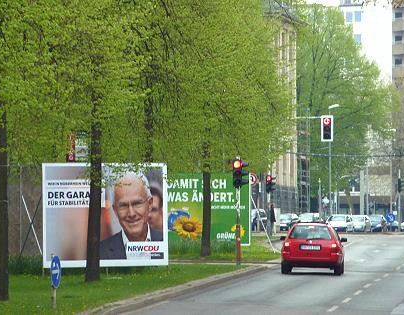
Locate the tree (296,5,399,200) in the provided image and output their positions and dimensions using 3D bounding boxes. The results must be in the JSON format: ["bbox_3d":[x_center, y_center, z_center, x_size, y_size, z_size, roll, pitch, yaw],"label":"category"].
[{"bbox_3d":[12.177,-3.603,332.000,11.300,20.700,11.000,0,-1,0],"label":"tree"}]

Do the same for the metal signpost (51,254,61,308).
[{"bbox_3d":[-2.693,2.288,67.000,0.120,1.020,0.600,0,-1,16],"label":"metal signpost"}]

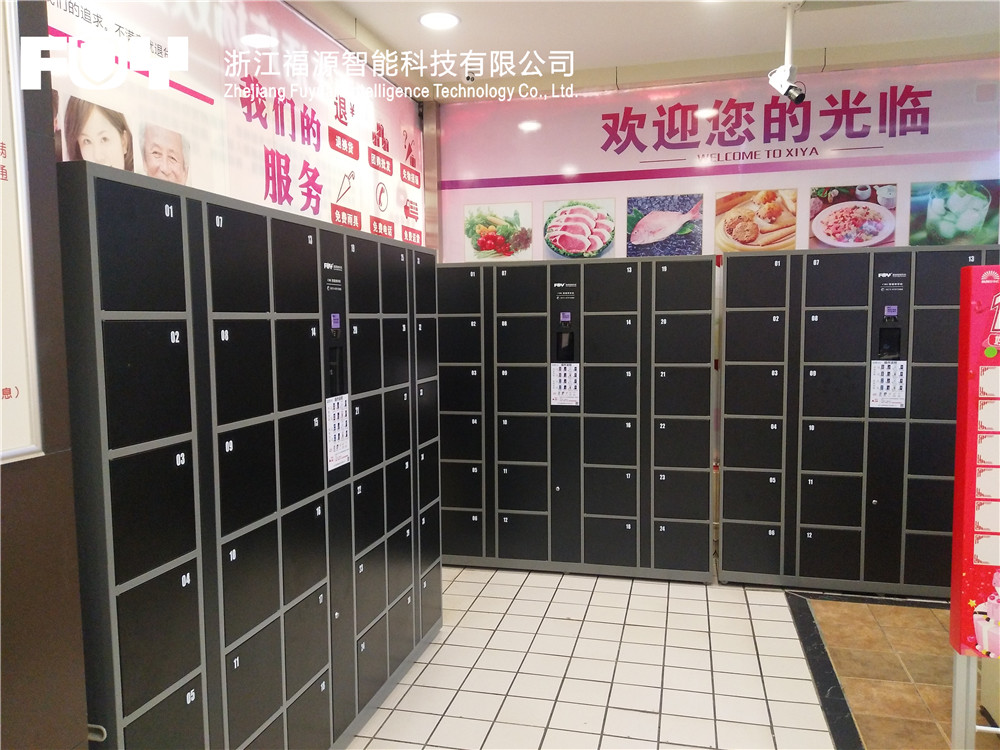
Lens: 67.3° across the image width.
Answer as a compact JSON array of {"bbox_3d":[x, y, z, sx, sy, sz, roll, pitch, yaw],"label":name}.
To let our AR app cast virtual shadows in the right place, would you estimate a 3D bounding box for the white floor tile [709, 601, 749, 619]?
[{"bbox_3d":[1.168,1.206,3.841,0.197,0.010,0.197,1,5,14],"label":"white floor tile"}]

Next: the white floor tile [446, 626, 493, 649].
[{"bbox_3d":[-0.141,1.258,3.593,0.196,0.010,0.196,1,5,14],"label":"white floor tile"}]

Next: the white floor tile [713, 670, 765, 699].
[{"bbox_3d":[0.979,1.276,3.085,0.197,0.010,0.197,1,5,14],"label":"white floor tile"}]

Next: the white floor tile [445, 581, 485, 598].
[{"bbox_3d":[-0.193,1.193,4.179,0.197,0.010,0.197,0,5,14],"label":"white floor tile"}]

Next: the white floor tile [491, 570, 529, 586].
[{"bbox_3d":[0.054,1.186,4.351,0.197,0.010,0.197,1,5,14],"label":"white floor tile"}]

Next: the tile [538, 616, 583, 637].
[{"bbox_3d":[0.294,1.230,3.651,0.196,0.010,0.196,1,5,14],"label":"tile"}]

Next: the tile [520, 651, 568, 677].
[{"bbox_3d":[0.198,1.268,3.280,0.195,0.010,0.195,0,5,14],"label":"tile"}]

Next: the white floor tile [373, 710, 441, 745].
[{"bbox_3d":[-0.337,1.305,2.781,0.196,0.010,0.196,1,5,14],"label":"white floor tile"}]

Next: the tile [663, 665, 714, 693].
[{"bbox_3d":[0.789,1.282,3.151,0.196,0.010,0.196,1,5,14],"label":"tile"}]

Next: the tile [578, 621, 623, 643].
[{"bbox_3d":[0.486,1.231,3.598,0.197,0.010,0.197,0,5,14],"label":"tile"}]

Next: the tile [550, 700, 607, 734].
[{"bbox_3d":[0.296,1.303,2.847,0.195,0.010,0.195,0,5,14],"label":"tile"}]

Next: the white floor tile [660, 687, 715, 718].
[{"bbox_3d":[0.730,1.282,2.923,0.197,0.010,0.197,1,5,14],"label":"white floor tile"}]

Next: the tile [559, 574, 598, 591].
[{"bbox_3d":[0.441,1.185,4.242,0.195,0.010,0.195,0,5,14],"label":"tile"}]

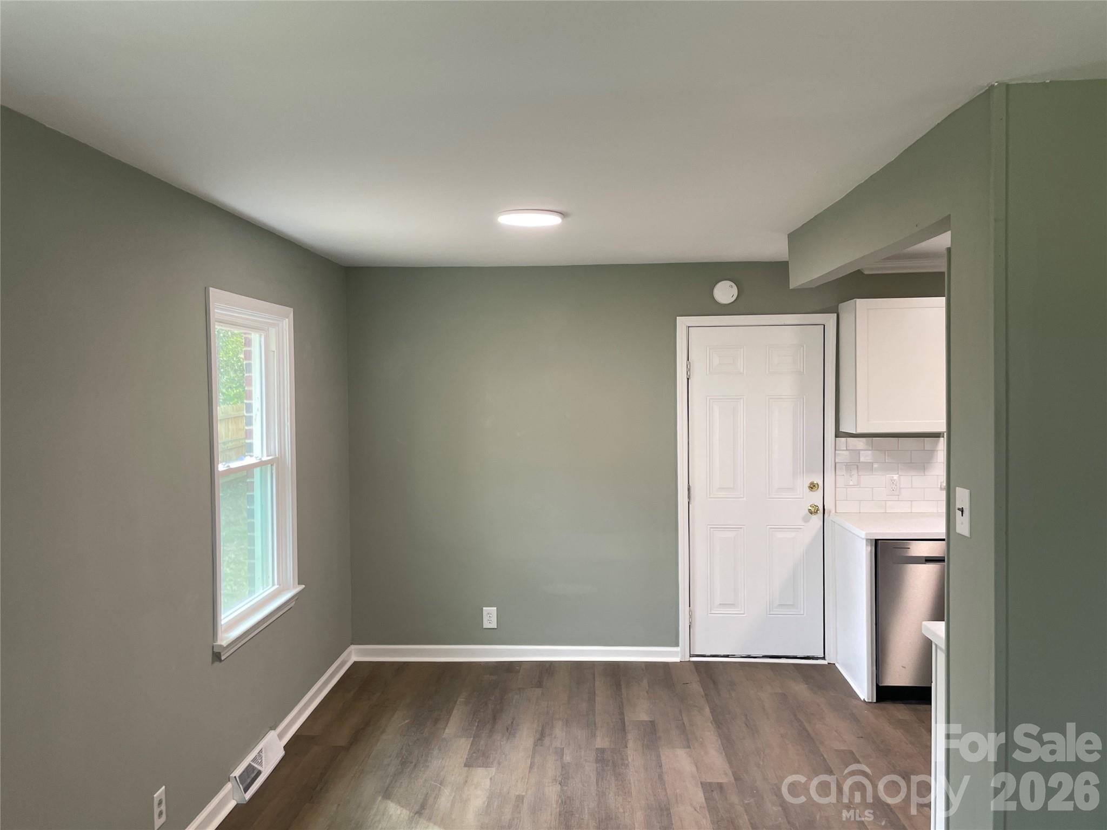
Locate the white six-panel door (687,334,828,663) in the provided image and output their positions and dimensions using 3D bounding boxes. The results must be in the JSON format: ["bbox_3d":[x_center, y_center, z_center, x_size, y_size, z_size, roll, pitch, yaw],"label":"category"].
[{"bbox_3d":[1.241,0.470,5.074,0.815,2.019,0.047,-1,2,2],"label":"white six-panel door"}]

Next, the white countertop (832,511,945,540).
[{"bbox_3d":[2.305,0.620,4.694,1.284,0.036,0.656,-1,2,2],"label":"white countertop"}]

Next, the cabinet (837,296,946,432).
[{"bbox_3d":[2.021,-0.284,4.842,0.607,0.758,0.315,-1,2,2],"label":"cabinet"}]

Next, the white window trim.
[{"bbox_3d":[-1.324,0.227,3.715,0.090,1.478,0.975,-1,2,2],"label":"white window trim"}]

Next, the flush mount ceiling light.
[{"bbox_3d":[-0.099,-0.843,3.562,0.284,0.027,0.284,-1,2,2],"label":"flush mount ceiling light"}]

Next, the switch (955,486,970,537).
[{"bbox_3d":[1.091,0.260,2.230,0.014,0.125,0.077,-1,2,2],"label":"switch"}]

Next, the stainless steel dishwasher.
[{"bbox_3d":[2.037,1.056,4.703,0.602,0.825,0.605,-1,2,2],"label":"stainless steel dishwasher"}]

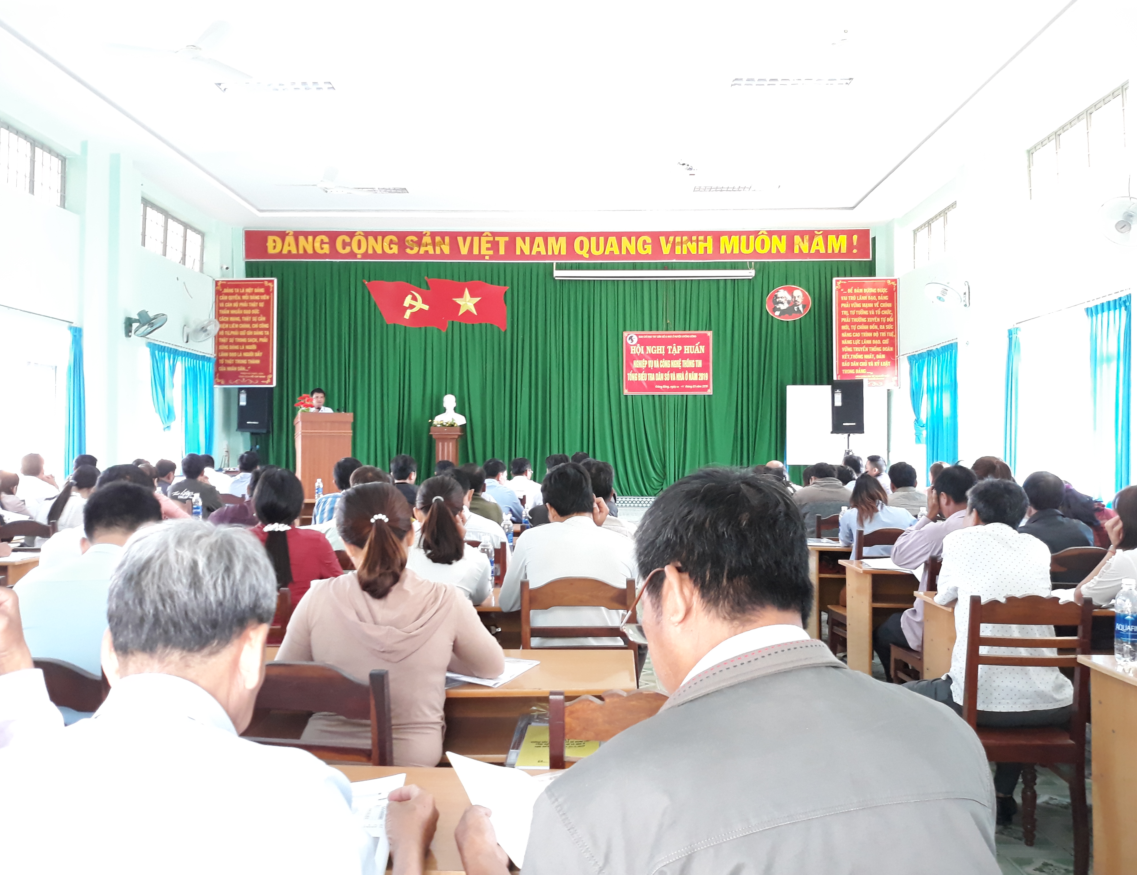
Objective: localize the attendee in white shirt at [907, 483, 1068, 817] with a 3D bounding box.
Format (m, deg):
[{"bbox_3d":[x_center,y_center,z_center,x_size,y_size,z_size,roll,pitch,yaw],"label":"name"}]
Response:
[{"bbox_3d":[1.380,0.765,3.080,0.520,1.250,0.680,0,-1,-15],"label":"attendee in white shirt"}]

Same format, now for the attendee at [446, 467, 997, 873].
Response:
[{"bbox_3d":[0.160,0.681,1.060,0.580,1.280,0.680,0,-1,-10],"label":"attendee"}]

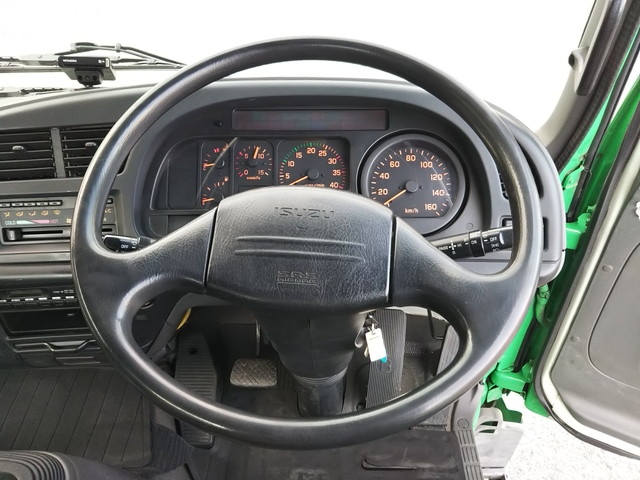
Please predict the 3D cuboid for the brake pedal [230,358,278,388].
[{"bbox_3d":[-0.119,0.243,1.010,0.085,0.054,0.025,0,-2,0],"label":"brake pedal"}]

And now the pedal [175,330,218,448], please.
[{"bbox_3d":[-0.236,0.282,1.060,0.077,0.035,0.215,-3,81,0],"label":"pedal"}]

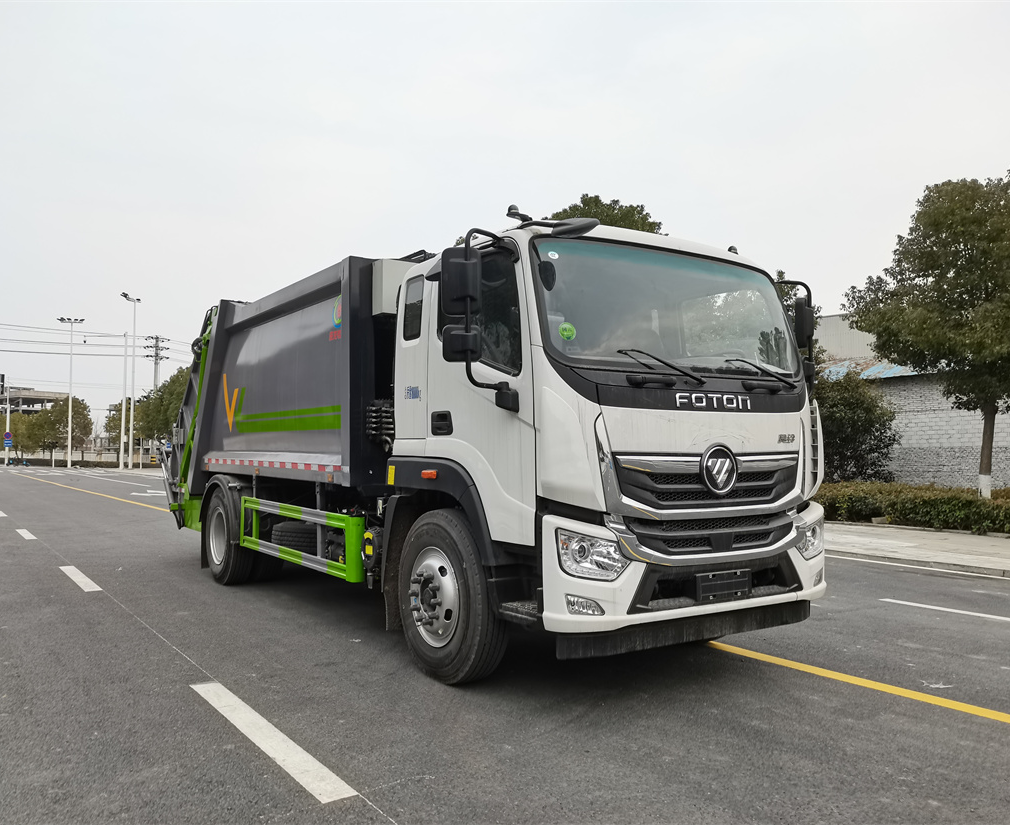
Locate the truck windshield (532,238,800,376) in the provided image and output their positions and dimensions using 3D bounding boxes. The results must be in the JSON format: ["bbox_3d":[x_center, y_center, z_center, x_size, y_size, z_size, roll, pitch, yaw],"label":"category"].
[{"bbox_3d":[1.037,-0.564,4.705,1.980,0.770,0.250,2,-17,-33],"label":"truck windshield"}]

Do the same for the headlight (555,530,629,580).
[{"bbox_3d":[0.434,0.704,4.061,0.390,0.265,0.170,2,-3,-33],"label":"headlight"}]

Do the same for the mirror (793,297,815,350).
[{"bbox_3d":[2.165,-0.642,5.963,0.120,0.365,0.215,-2,-3,33],"label":"mirror"}]

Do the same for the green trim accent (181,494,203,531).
[{"bbox_3d":[-3.656,1.194,9.919,0.160,0.420,0.880,2,-3,-35],"label":"green trim accent"}]

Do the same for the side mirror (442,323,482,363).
[{"bbox_3d":[-0.213,-0.338,4.077,0.193,0.190,0.100,0,-3,-9],"label":"side mirror"}]

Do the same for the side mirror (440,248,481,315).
[{"bbox_3d":[-0.233,-0.689,4.346,0.215,0.365,0.120,1,-3,-13],"label":"side mirror"}]

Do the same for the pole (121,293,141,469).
[{"bbox_3d":[-28.358,-2.414,62.132,1.500,13.200,0.500,2,-3,-35],"label":"pole"}]

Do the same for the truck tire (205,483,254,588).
[{"bbox_3d":[-2.930,1.296,8.798,0.280,1.030,1.030,2,-3,-35],"label":"truck tire"}]

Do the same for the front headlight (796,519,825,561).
[{"bbox_3d":[1.821,0.743,4.956,0.390,0.265,0.170,2,-3,-33],"label":"front headlight"}]

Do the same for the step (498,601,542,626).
[{"bbox_3d":[0.120,1.016,4.176,0.210,0.100,0.300,2,-3,-33],"label":"step"}]

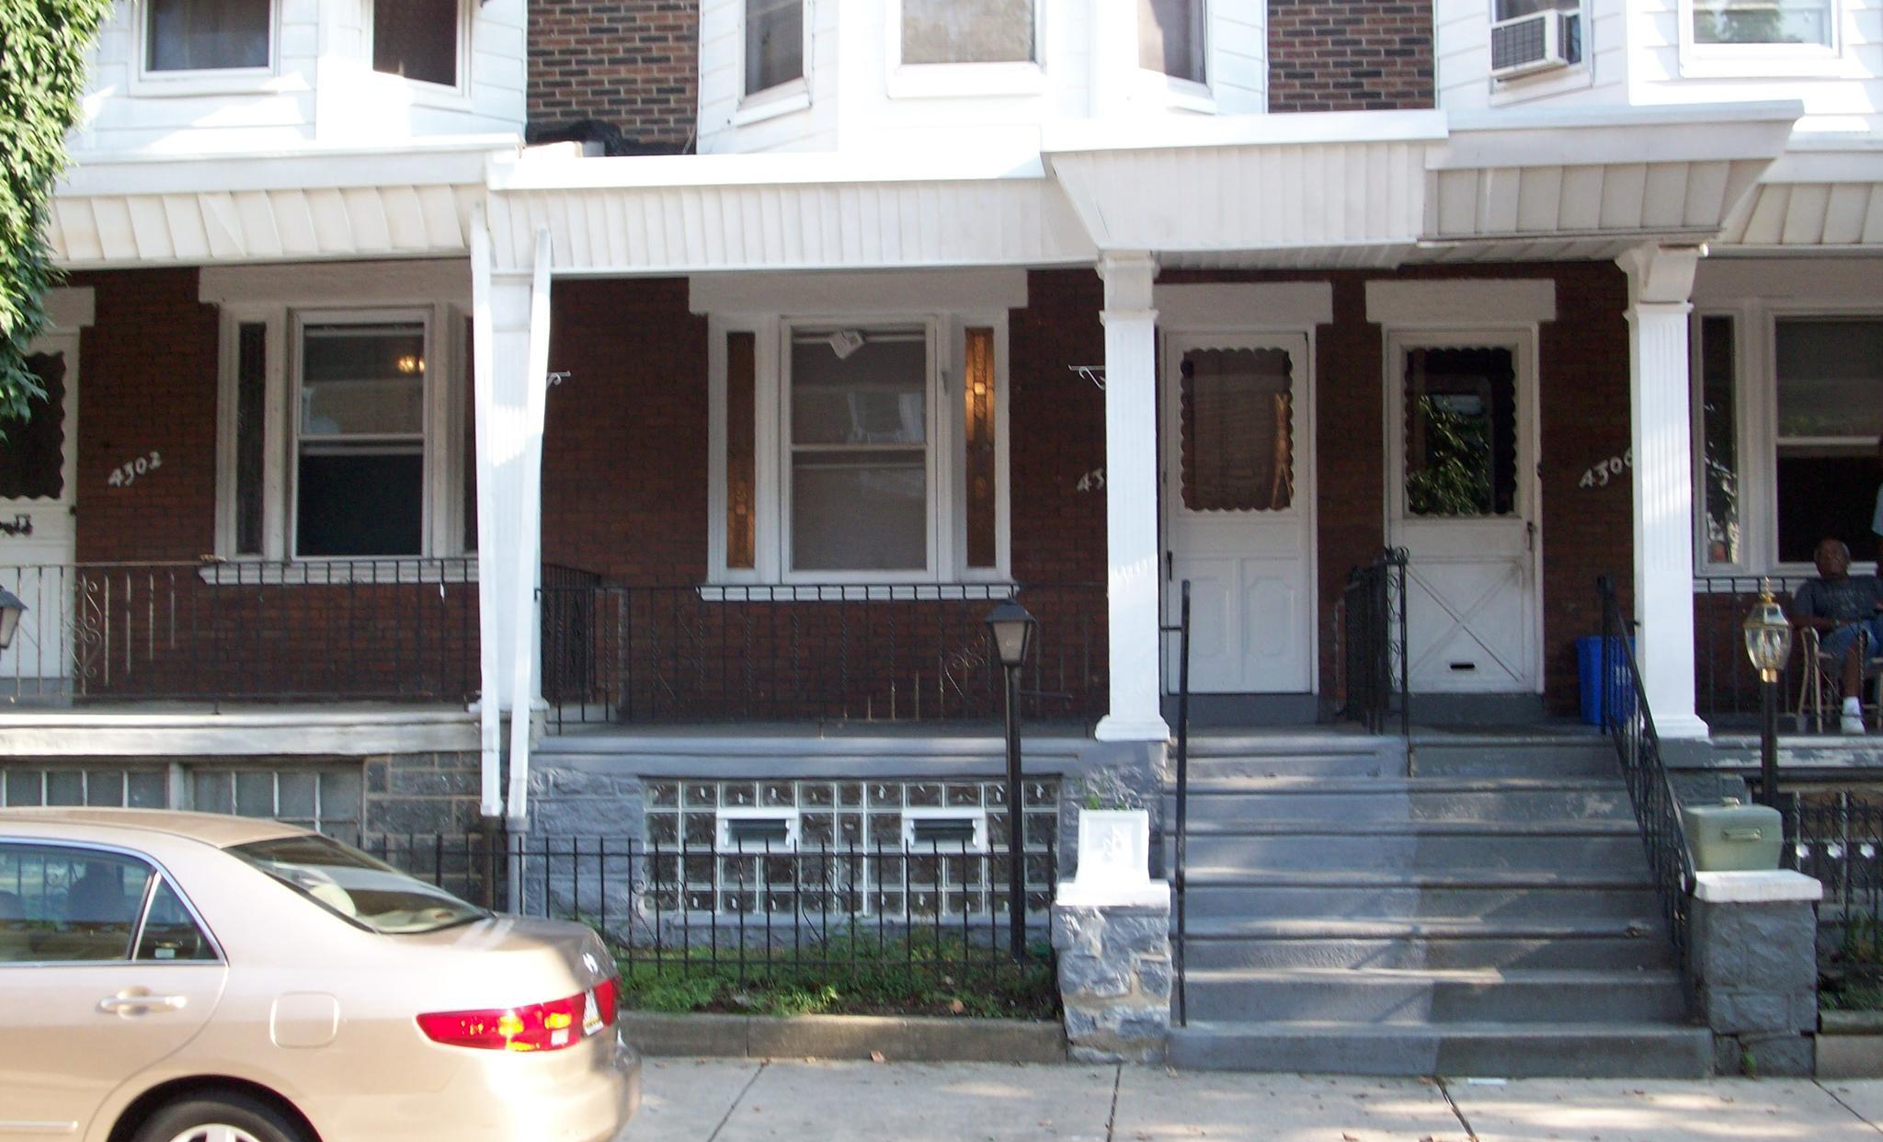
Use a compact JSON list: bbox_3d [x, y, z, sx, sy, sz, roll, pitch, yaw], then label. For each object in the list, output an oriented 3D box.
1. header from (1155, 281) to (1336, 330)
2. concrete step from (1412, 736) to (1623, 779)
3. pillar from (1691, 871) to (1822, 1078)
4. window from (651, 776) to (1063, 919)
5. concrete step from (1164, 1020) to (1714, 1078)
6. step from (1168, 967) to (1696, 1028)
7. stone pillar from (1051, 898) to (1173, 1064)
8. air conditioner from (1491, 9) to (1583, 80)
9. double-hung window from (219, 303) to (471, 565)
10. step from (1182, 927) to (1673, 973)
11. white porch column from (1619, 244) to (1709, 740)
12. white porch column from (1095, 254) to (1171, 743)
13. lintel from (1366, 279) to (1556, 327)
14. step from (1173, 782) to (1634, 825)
[{"bbox_3d":[1.873,-1.650,14.325,1.190,0.284,0.120,0,-3,3],"label":"header"},{"bbox_3d":[2.950,0.969,11.859,1.065,0.213,0.300,0,-3,3],"label":"concrete step"},{"bbox_3d":[3.444,1.719,9.772,0.500,0.821,0.440,0,-3,5],"label":"pillar"},{"bbox_3d":[-0.465,1.420,11.765,2.149,0.713,0.090,0,-3,5],"label":"window"},{"bbox_3d":[2.100,2.055,9.799,2.275,0.165,0.310,0,-3,5],"label":"concrete step"},{"bbox_3d":[2.203,1.950,10.425,2.292,0.202,0.300,0,-3,3],"label":"step"},{"bbox_3d":[0.751,1.781,10.047,0.523,0.696,0.460,0,-3,5],"label":"stone pillar"},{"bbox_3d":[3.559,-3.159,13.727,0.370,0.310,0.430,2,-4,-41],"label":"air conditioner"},{"bbox_3d":[-3.719,-0.877,14.641,1.848,1.655,0.150,0,-3,3],"label":"double-hung window"},{"bbox_3d":[2.232,1.769,10.719,2.290,0.203,0.300,0,-3,3],"label":"step"},{"bbox_3d":[3.760,-0.406,11.910,0.360,2.538,0.360,0,-3,3],"label":"white porch column"},{"bbox_3d":[0.983,-0.369,11.726,0.381,2.467,0.370,0,-3,5],"label":"white porch column"},{"bbox_3d":[3.202,-1.645,14.142,1.151,0.301,0.150,0,-3,5],"label":"lintel"},{"bbox_3d":[2.216,1.141,11.236,2.240,0.190,0.300,0,-3,5],"label":"step"}]

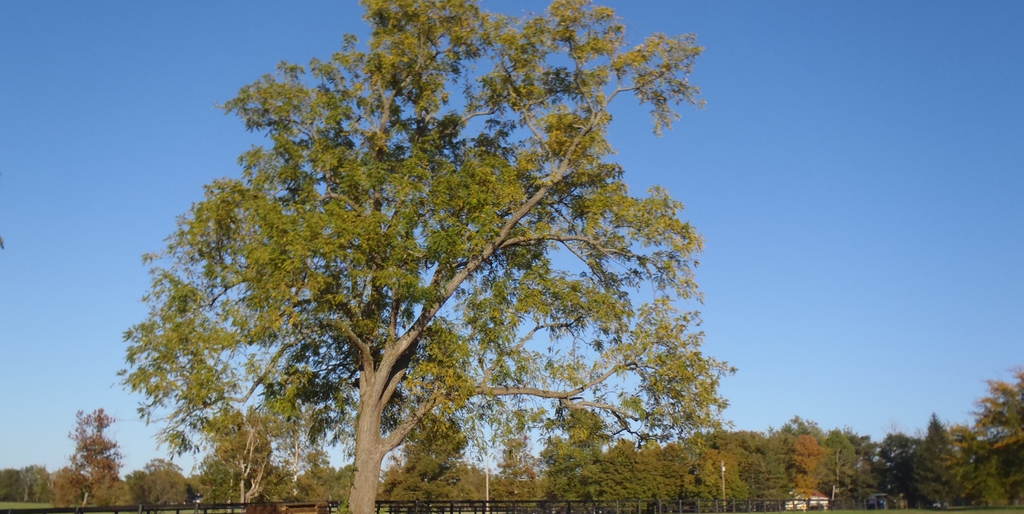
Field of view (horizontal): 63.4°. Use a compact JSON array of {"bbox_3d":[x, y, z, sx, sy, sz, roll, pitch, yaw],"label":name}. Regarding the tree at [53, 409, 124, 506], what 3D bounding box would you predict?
[{"bbox_3d":[-49.880,23.660,97.560,7.170,11.200,6.450,8,-18,-25],"label":"tree"}]

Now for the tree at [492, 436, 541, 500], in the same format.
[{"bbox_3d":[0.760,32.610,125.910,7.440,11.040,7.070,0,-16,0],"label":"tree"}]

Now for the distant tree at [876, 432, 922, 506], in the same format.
[{"bbox_3d":[53.570,29.460,114.800,6.060,10.320,6.060,-7,-18,23],"label":"distant tree"}]

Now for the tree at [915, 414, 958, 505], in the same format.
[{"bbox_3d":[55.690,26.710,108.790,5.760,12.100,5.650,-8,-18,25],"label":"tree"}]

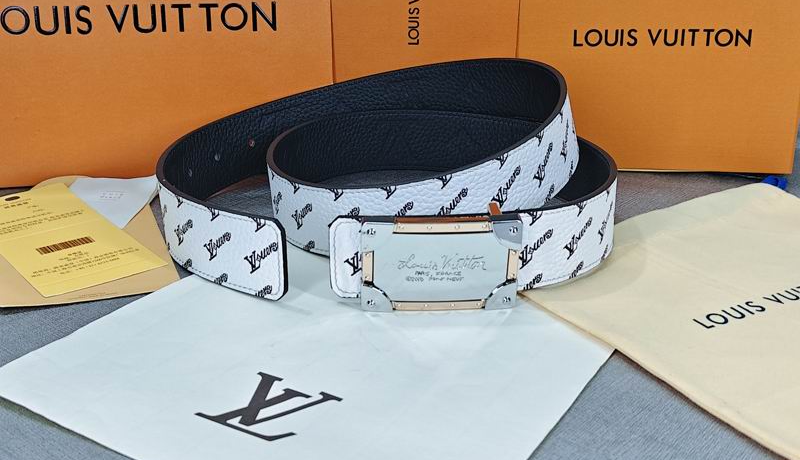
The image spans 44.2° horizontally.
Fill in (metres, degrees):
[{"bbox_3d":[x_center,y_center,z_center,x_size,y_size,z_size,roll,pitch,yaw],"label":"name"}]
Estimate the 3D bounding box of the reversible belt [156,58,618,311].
[{"bbox_3d":[-0.007,-0.041,0.539,0.247,0.076,0.216,0,23,0],"label":"reversible belt"}]

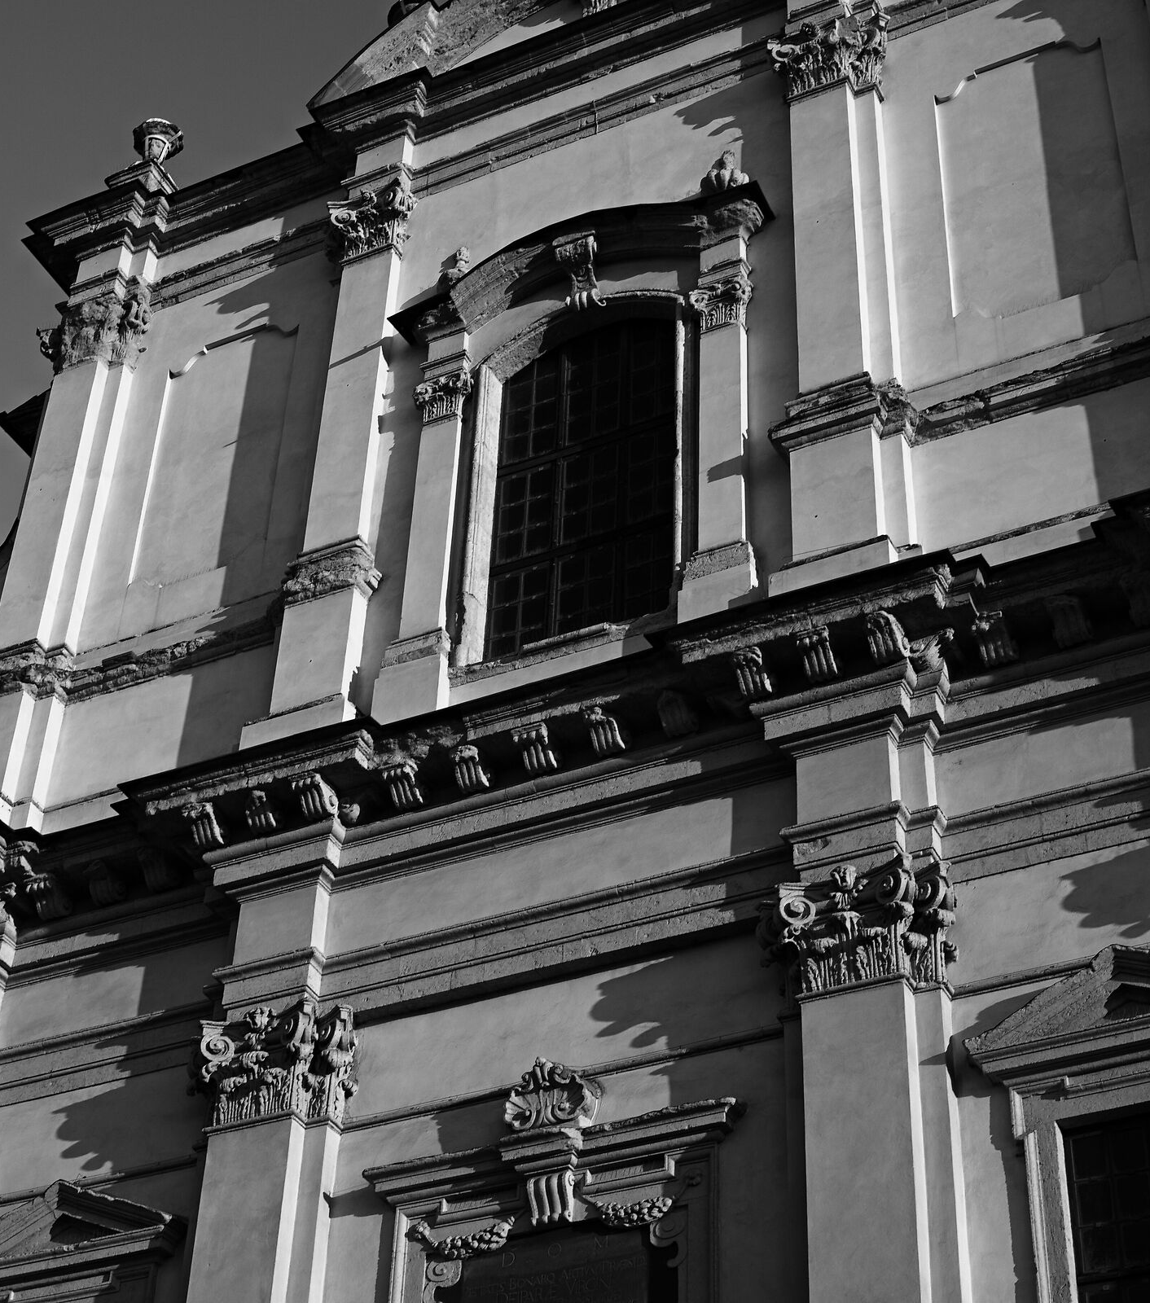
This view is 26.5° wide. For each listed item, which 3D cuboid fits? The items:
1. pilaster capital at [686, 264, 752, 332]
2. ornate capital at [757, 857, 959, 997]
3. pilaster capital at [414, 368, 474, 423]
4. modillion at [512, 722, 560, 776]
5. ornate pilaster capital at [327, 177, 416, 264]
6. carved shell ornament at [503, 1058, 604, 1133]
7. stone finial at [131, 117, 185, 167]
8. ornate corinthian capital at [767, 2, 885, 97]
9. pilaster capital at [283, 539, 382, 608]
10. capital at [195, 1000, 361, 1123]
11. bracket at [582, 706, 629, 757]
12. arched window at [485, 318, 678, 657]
[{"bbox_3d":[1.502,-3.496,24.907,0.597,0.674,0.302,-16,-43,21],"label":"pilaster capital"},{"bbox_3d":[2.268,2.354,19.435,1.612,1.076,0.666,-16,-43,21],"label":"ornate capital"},{"bbox_3d":[-1.393,-2.633,26.052,0.660,0.560,0.270,-16,-43,21],"label":"pilaster capital"},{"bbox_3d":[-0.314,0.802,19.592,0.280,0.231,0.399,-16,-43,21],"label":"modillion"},{"bbox_3d":[-2.262,-4.559,26.575,1.131,0.826,0.580,-16,-43,21],"label":"ornate pilaster capital"},{"bbox_3d":[-0.189,3.446,18.732,0.681,0.638,0.406,-16,-43,21],"label":"carved shell ornament"},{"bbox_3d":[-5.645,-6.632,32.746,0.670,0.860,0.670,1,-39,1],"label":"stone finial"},{"bbox_3d":[2.786,-6.349,26.555,1.240,1.000,0.520,-16,-43,21],"label":"ornate corinthian capital"},{"bbox_3d":[-2.542,-0.792,25.185,1.030,0.620,0.340,-16,-43,21],"label":"pilaster capital"},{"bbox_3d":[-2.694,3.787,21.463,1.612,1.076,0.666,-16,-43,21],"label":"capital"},{"bbox_3d":[0.270,0.706,21.460,0.280,0.260,0.370,-16,-43,21],"label":"bracket"},{"bbox_3d":[0.074,-1.662,23.037,2.030,4.176,0.305,-16,-43,21],"label":"arched window"}]

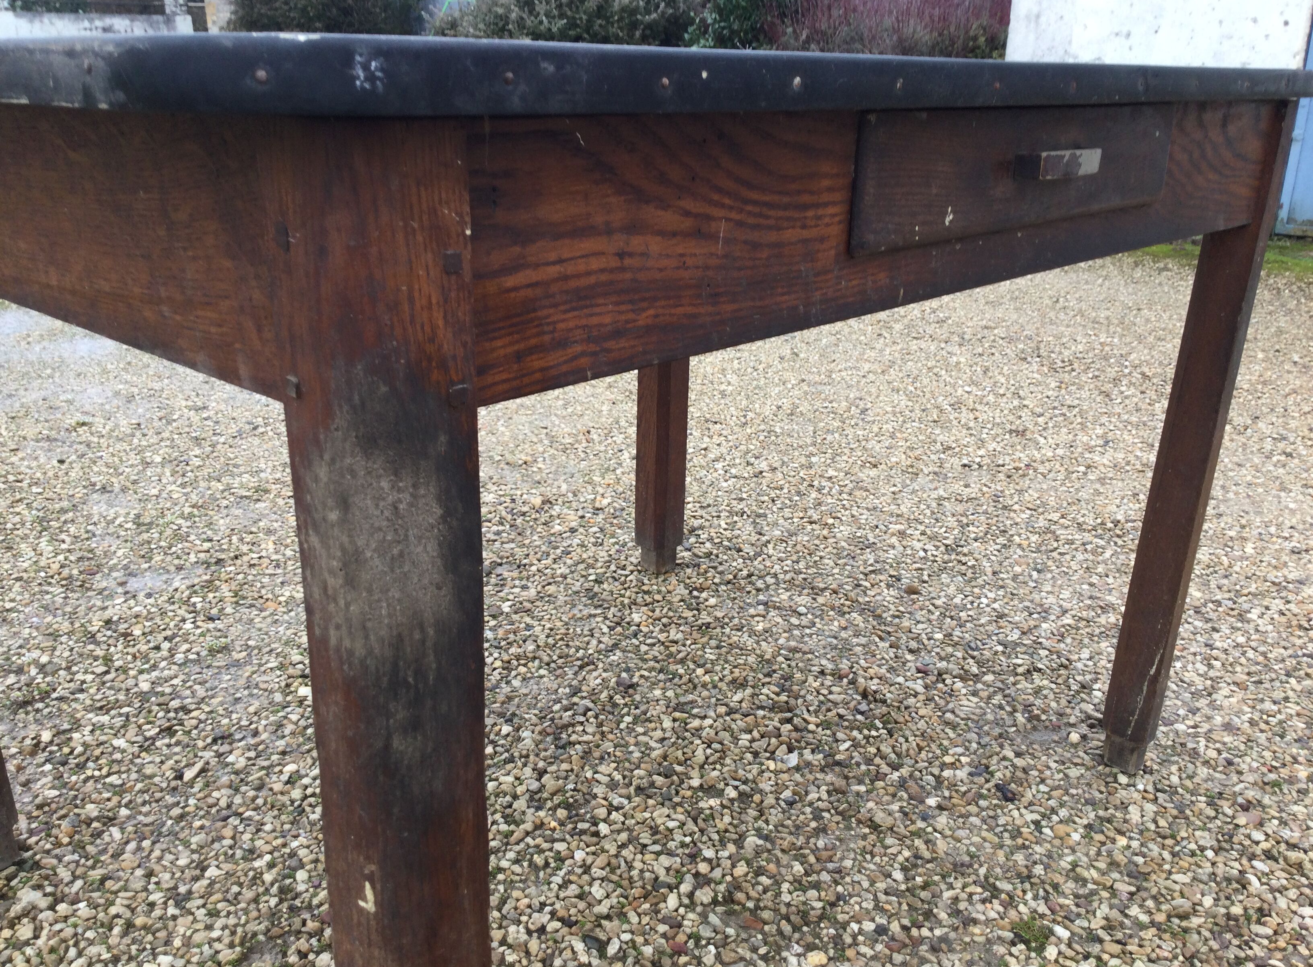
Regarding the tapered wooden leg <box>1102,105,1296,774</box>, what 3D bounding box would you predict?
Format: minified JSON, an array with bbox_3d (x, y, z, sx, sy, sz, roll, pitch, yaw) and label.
[{"bbox_3d":[0.567,-0.025,1.259,0.057,0.735,0.056,20,26,39],"label":"tapered wooden leg"}]

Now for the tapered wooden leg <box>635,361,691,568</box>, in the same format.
[{"bbox_3d":[0.011,-0.205,1.751,0.057,0.735,0.056,18,26,40],"label":"tapered wooden leg"}]

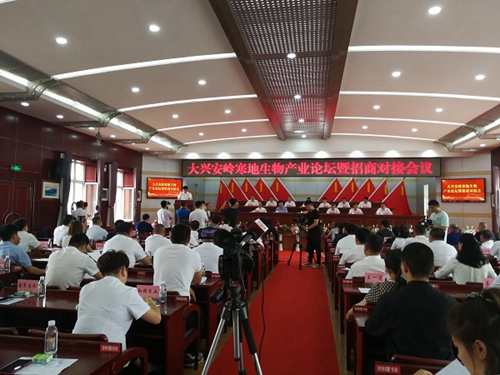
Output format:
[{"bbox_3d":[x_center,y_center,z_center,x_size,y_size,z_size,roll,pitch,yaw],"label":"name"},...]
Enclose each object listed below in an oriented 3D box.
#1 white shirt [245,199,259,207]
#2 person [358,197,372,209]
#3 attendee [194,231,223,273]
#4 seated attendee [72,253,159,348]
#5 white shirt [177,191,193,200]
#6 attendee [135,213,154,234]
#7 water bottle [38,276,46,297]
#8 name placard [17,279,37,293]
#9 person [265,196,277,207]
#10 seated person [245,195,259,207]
[{"bbox_3d":[0.090,0.832,17.600,0.530,0.530,0.360,0,-3,9],"label":"white shirt"},{"bbox_3d":[4.997,1.009,16.800,0.540,1.200,0.650,0,-3,9],"label":"person"},{"bbox_3d":[-0.456,1.112,4.585,0.470,1.250,0.750,0,-3,10],"label":"attendee"},{"bbox_3d":[-0.884,1.016,2.570,0.530,1.210,0.760,0,-3,10],"label":"seated attendee"},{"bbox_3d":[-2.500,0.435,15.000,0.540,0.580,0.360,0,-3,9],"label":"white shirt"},{"bbox_3d":[-2.643,1.320,9.813,0.500,1.300,0.720,0,-3,10],"label":"attendee"},{"bbox_3d":[-1.691,0.801,3.194,0.063,0.178,0.063,0,-3,10],"label":"water bottle"},{"bbox_3d":[-1.887,0.841,3.306,0.185,0.105,0.060,0,-3,10],"label":"name placard"},{"bbox_3d":[0.920,0.996,17.500,0.520,1.200,0.650,0,-3,9],"label":"person"},{"bbox_3d":[0.090,0.992,17.600,0.520,1.220,0.650,0,-3,9],"label":"seated person"}]

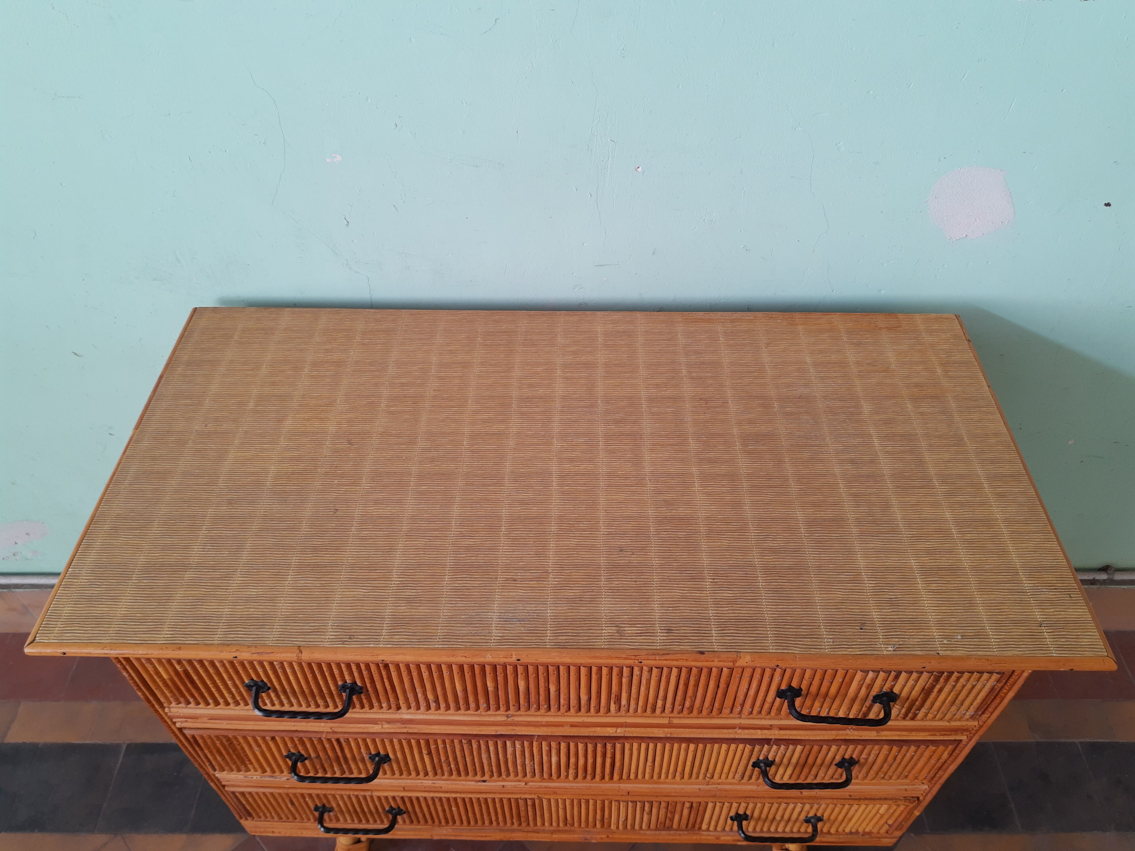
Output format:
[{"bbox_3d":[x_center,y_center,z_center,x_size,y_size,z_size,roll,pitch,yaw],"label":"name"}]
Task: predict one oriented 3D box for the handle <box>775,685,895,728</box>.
[{"bbox_3d":[0.302,0.314,0.945,0.135,0.034,0.033,1,47,1],"label":"handle"}]

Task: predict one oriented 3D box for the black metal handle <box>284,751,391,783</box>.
[{"bbox_3d":[-0.299,0.444,1.098,0.135,0.034,0.033,1,47,1],"label":"black metal handle"}]

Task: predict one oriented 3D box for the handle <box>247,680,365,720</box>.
[{"bbox_3d":[-0.299,0.310,0.956,0.135,0.034,0.033,1,47,1],"label":"handle"}]

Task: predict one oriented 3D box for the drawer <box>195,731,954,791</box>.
[{"bbox_3d":[0.002,0.428,1.103,0.949,0.121,0.021,1,47,1],"label":"drawer"}]

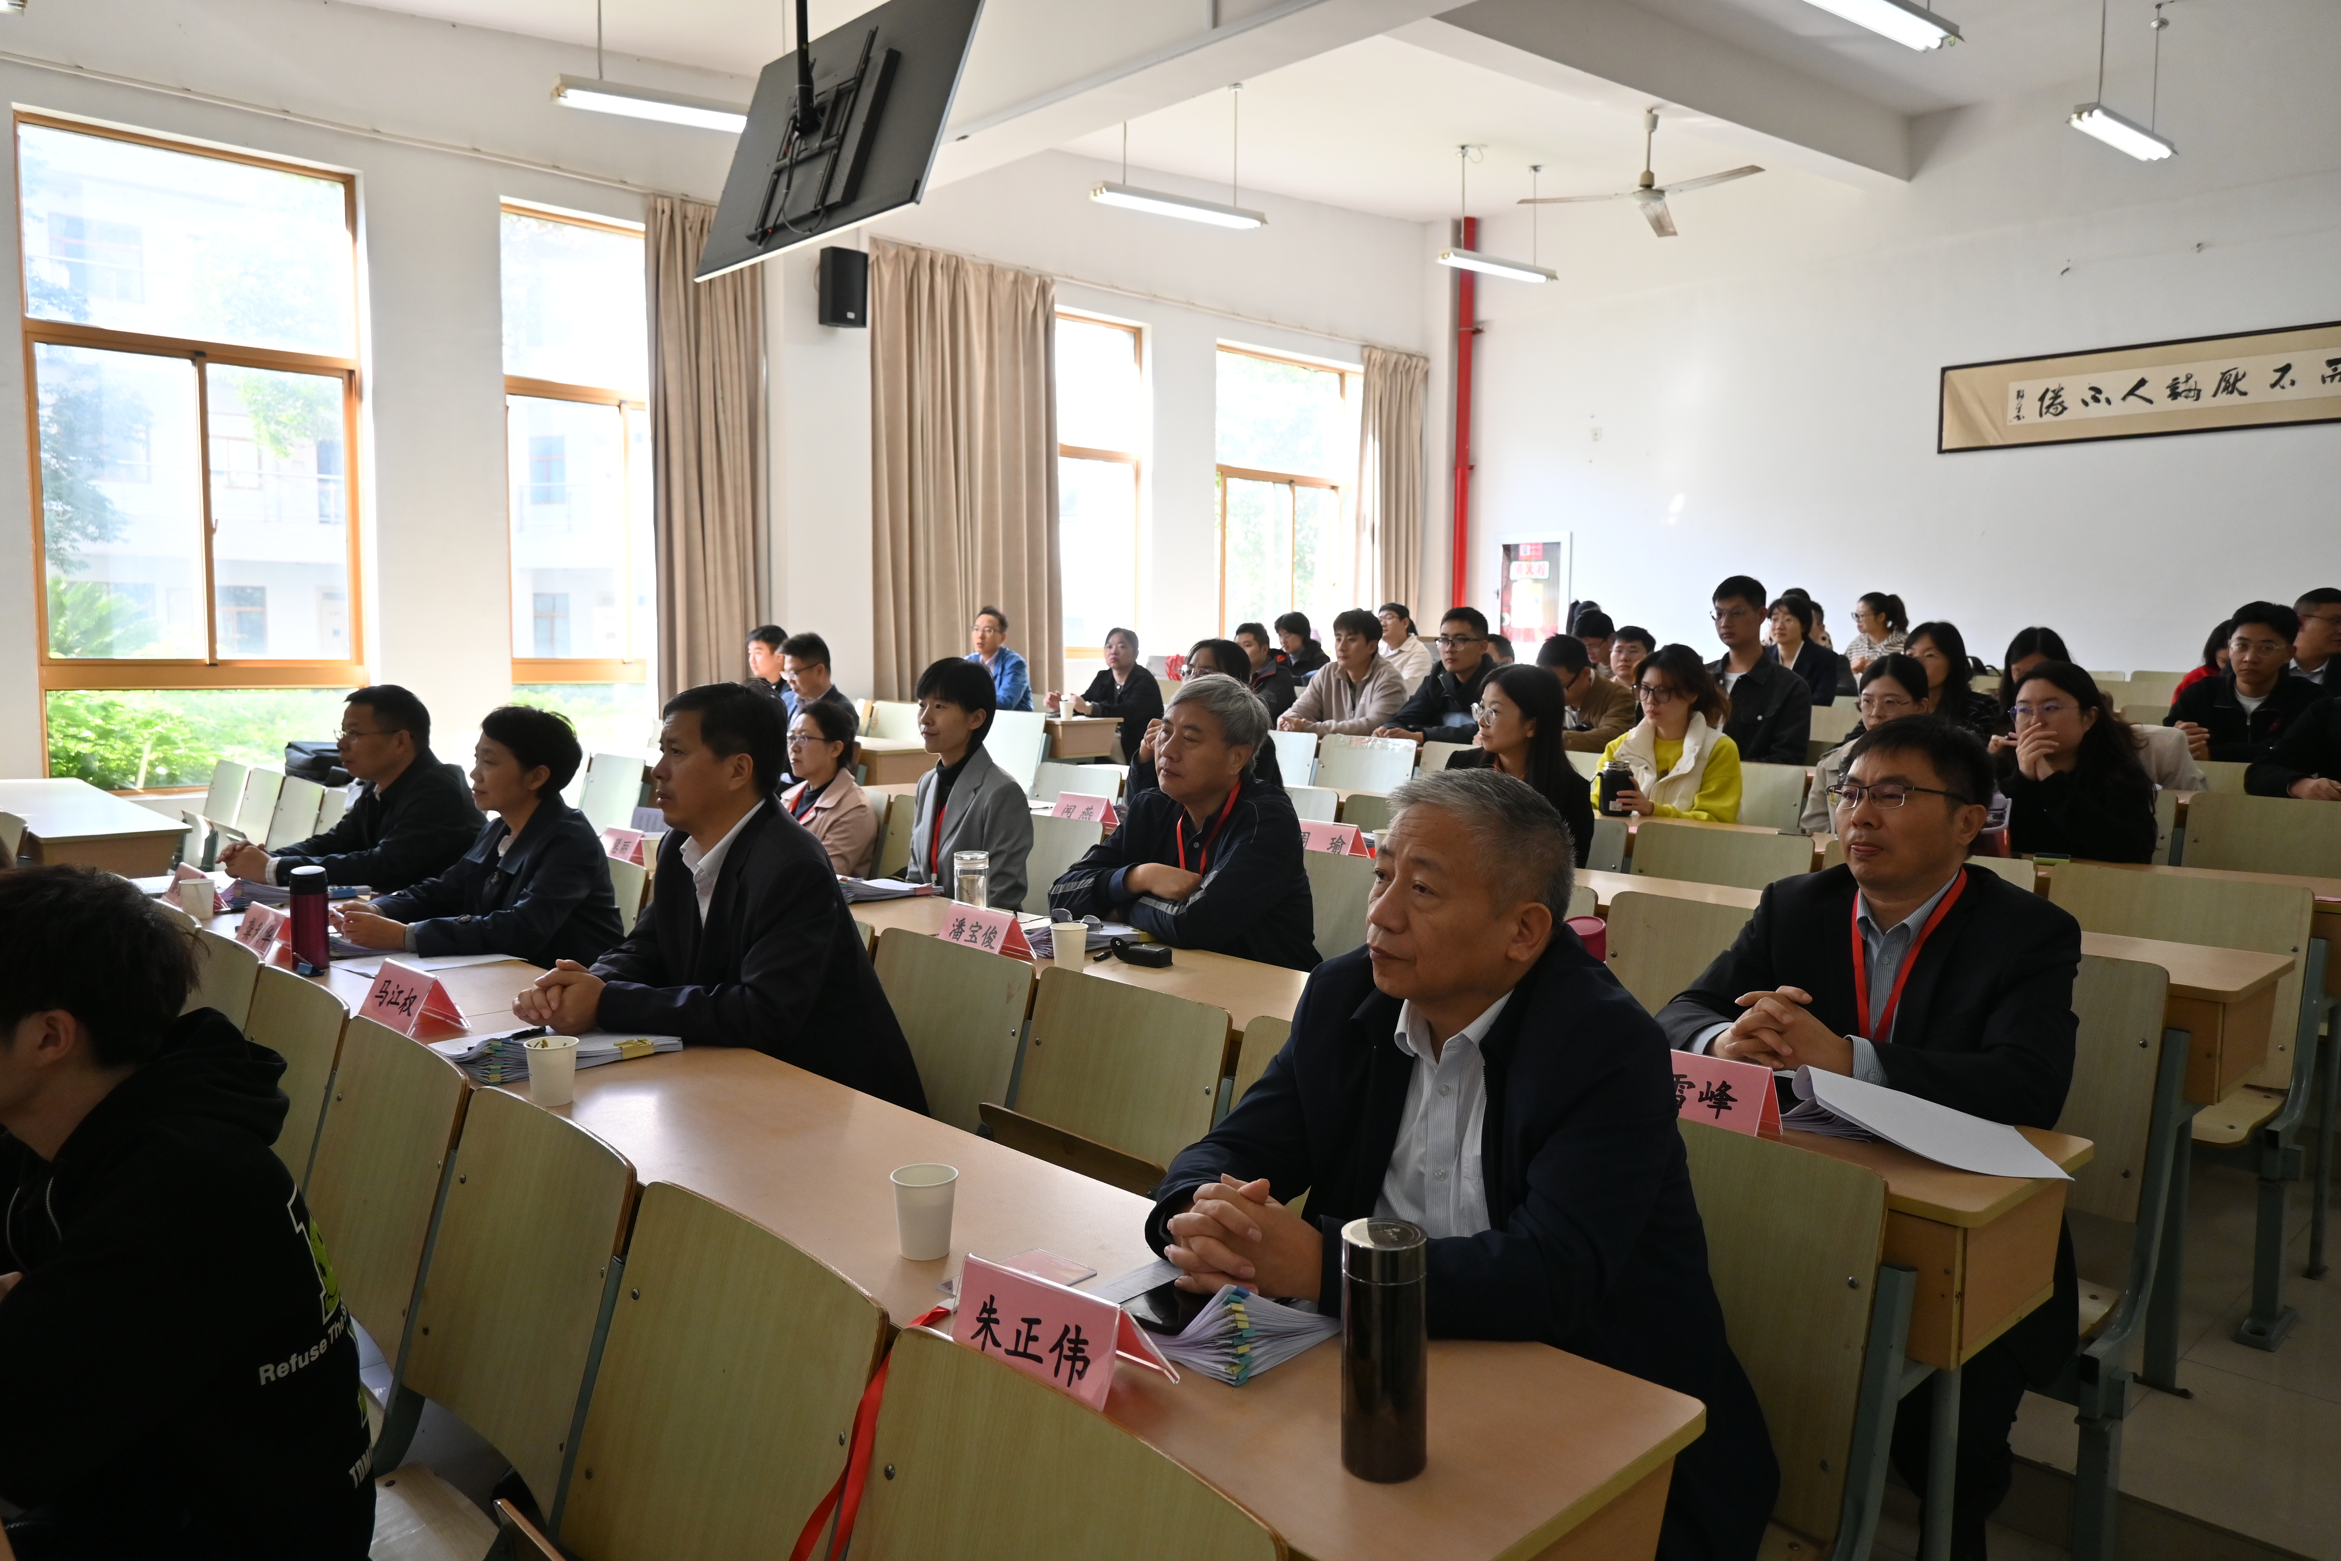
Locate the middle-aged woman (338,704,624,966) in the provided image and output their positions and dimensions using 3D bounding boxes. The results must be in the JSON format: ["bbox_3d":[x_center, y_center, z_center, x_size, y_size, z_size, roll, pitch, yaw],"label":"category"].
[{"bbox_3d":[-1.385,0.446,3.328,0.680,1.225,0.500,-4,7,-43],"label":"middle-aged woman"}]

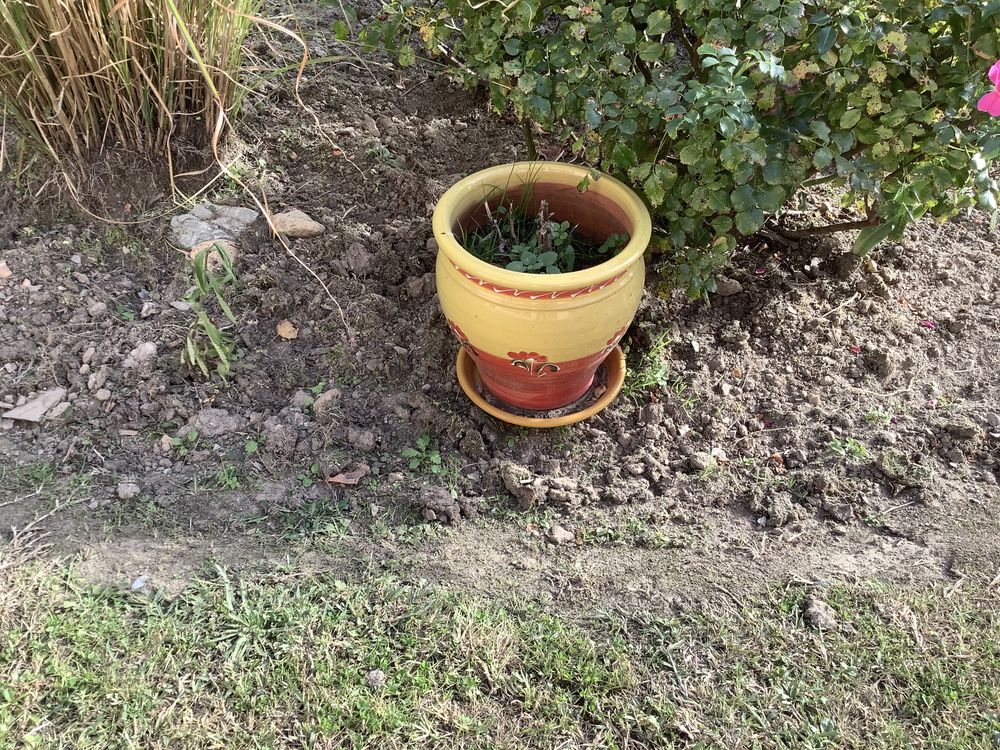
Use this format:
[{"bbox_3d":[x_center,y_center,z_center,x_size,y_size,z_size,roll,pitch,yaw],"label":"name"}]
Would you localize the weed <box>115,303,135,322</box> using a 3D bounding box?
[{"bbox_3d":[-0.779,-0.130,1.857,0.042,0.025,0.046,-1,42,0],"label":"weed"}]

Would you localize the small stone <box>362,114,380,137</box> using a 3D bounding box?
[{"bbox_3d":[-0.373,-0.725,2.601,0.051,0.053,0.042,1,43,0],"label":"small stone"}]

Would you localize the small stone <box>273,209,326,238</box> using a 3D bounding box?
[{"bbox_3d":[-0.500,-0.378,2.236,0.132,0.059,0.084,1,43,0],"label":"small stone"}]

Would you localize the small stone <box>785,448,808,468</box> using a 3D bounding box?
[{"bbox_3d":[0.567,0.160,1.711,0.043,0.029,0.035,1,43,0],"label":"small stone"}]

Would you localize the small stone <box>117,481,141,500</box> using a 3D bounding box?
[{"bbox_3d":[-0.676,0.210,1.631,0.044,0.025,0.036,1,43,0],"label":"small stone"}]

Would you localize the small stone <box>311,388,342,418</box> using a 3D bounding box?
[{"bbox_3d":[-0.316,0.052,1.642,0.056,0.039,0.056,-1,42,0],"label":"small stone"}]

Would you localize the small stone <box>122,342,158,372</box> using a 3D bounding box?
[{"bbox_3d":[-0.700,-0.034,1.743,0.071,0.043,0.064,-1,42,0],"label":"small stone"}]

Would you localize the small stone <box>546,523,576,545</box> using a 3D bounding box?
[{"bbox_3d":[0.098,0.251,1.420,0.048,0.029,0.036,-1,42,0],"label":"small stone"}]

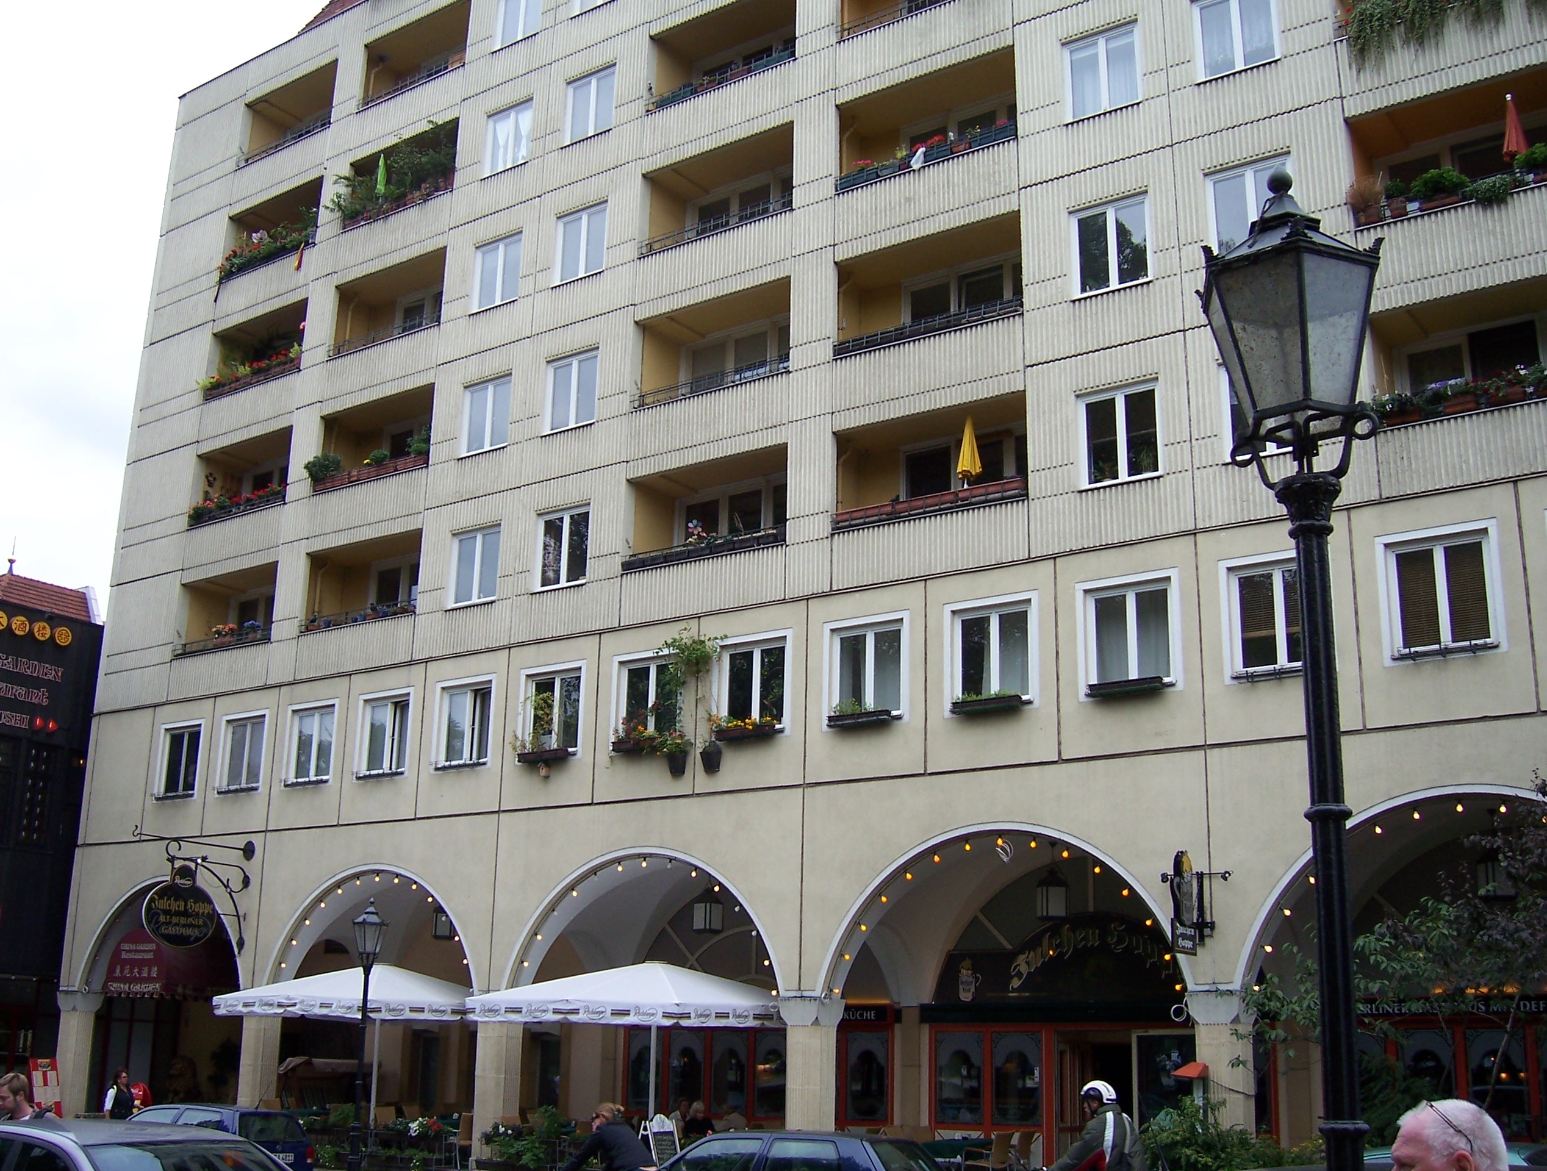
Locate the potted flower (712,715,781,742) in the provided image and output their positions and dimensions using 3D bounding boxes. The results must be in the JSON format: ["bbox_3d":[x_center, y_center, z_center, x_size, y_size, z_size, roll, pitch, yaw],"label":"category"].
[{"bbox_3d":[-0.391,2.134,24.100,1.080,0.280,0.240,-10,-19,33],"label":"potted flower"}]

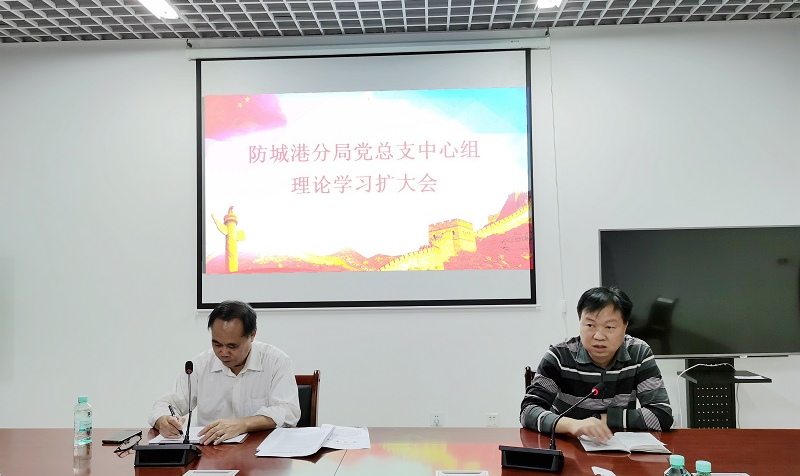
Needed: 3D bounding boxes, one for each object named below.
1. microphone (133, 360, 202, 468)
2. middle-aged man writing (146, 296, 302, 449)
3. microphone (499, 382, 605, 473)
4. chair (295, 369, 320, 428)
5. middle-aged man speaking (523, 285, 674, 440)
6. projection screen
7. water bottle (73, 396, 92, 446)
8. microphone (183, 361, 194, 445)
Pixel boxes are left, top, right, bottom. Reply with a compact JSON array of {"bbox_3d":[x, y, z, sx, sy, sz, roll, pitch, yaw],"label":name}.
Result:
[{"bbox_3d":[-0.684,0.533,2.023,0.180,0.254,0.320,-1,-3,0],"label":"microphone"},{"bbox_3d":[-0.638,0.832,2.409,0.548,1.196,0.680,-1,-3,3],"label":"middle-aged man writing"},{"bbox_3d":[0.468,0.540,1.917,0.260,0.196,0.340,-2,-3,23],"label":"microphone"},{"bbox_3d":[-0.630,0.993,2.511,0.560,0.883,0.580,-1,-3,3],"label":"chair"},{"bbox_3d":[0.712,0.791,2.351,0.517,1.226,0.660,-2,-3,11],"label":"middle-aged man speaking"},{"bbox_3d":[-0.228,-0.366,4.016,2.100,1.575,0.050,-1,-3,3],"label":"projection screen"},{"bbox_3d":[-1.035,0.594,2.114,0.060,0.155,0.060,-1,-3,3],"label":"water bottle"},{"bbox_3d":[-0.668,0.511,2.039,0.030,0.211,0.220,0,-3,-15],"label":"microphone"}]

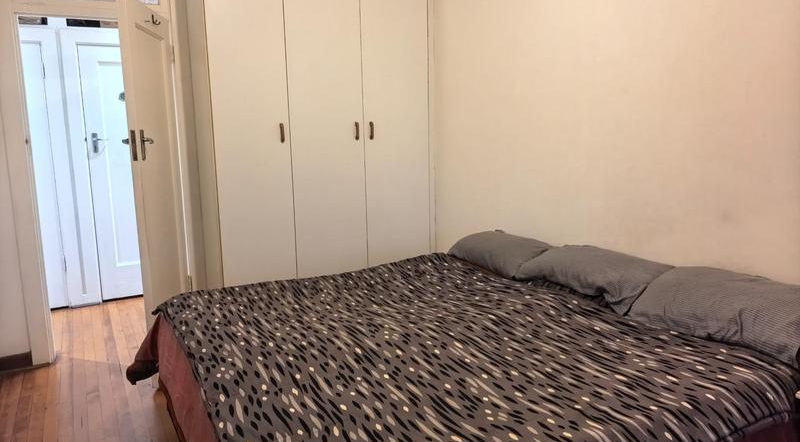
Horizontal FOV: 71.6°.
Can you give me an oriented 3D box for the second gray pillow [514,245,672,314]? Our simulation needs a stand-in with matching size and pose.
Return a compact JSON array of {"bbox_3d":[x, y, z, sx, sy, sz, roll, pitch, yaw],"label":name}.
[{"bbox_3d":[0.907,0.256,2.635,0.390,0.175,0.690,-6,11,-30],"label":"second gray pillow"}]

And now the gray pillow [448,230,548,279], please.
[{"bbox_3d":[0.570,0.166,3.213,0.380,0.175,0.680,-6,11,-30],"label":"gray pillow"}]

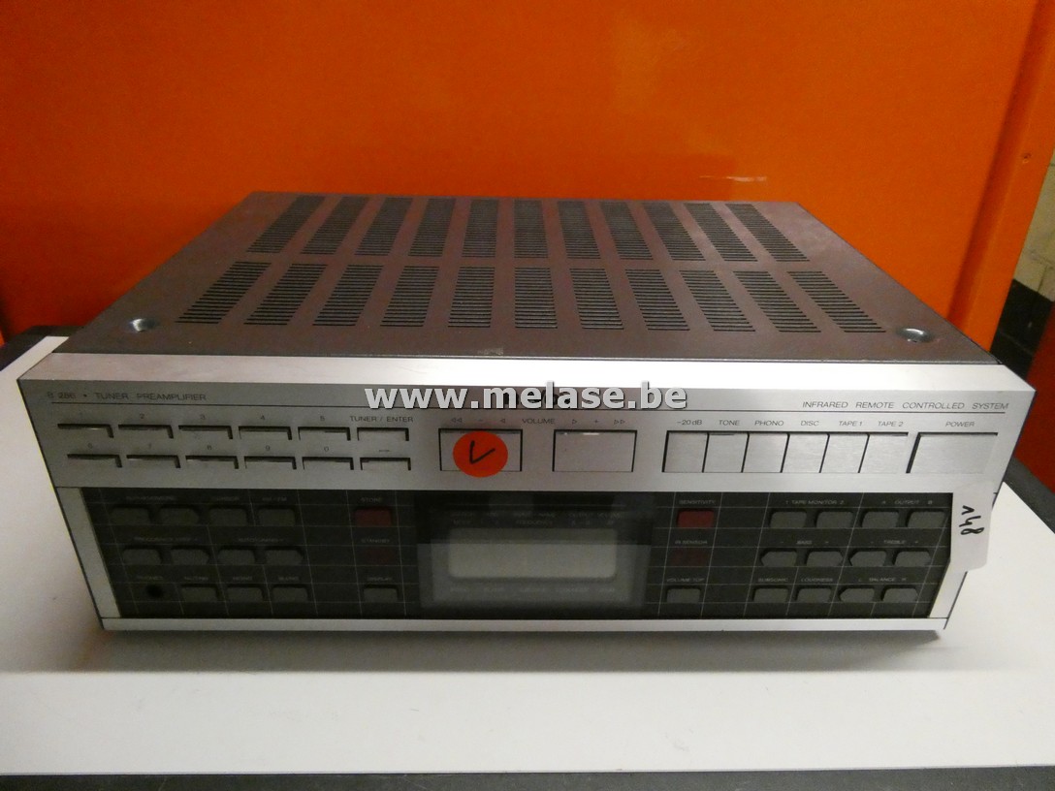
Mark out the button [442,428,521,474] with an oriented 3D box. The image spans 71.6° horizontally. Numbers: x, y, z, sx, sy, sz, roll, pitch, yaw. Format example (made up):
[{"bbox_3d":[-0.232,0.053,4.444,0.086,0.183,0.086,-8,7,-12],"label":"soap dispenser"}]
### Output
[{"bbox_3d":[-0.021,0.025,0.340,0.037,0.022,0.005,1,29,-2],"label":"button"}]

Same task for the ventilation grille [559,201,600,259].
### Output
[{"bbox_3d":[0.036,-0.122,0.535,0.022,0.003,0.141,1,30,-1],"label":"ventilation grille"}]

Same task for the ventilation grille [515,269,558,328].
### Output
[{"bbox_3d":[0.004,-0.057,0.420,0.022,0.003,0.094,1,29,-2],"label":"ventilation grille"}]

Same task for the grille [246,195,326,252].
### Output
[{"bbox_3d":[-0.174,-0.127,0.535,0.023,0.003,0.144,1,29,-1],"label":"grille"}]

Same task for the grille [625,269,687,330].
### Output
[{"bbox_3d":[0.073,-0.056,0.422,0.022,0.003,0.094,1,29,-2],"label":"grille"}]

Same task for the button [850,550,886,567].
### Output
[{"bbox_3d":[0.174,0.083,0.374,0.017,0.011,0.004,1,29,-1],"label":"button"}]

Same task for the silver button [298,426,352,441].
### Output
[{"bbox_3d":[-0.092,0.018,0.333,0.023,0.007,0.004,1,29,-1],"label":"silver button"}]

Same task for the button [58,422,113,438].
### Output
[{"bbox_3d":[-0.199,0.017,0.330,0.021,0.006,0.004,1,30,-1],"label":"button"}]

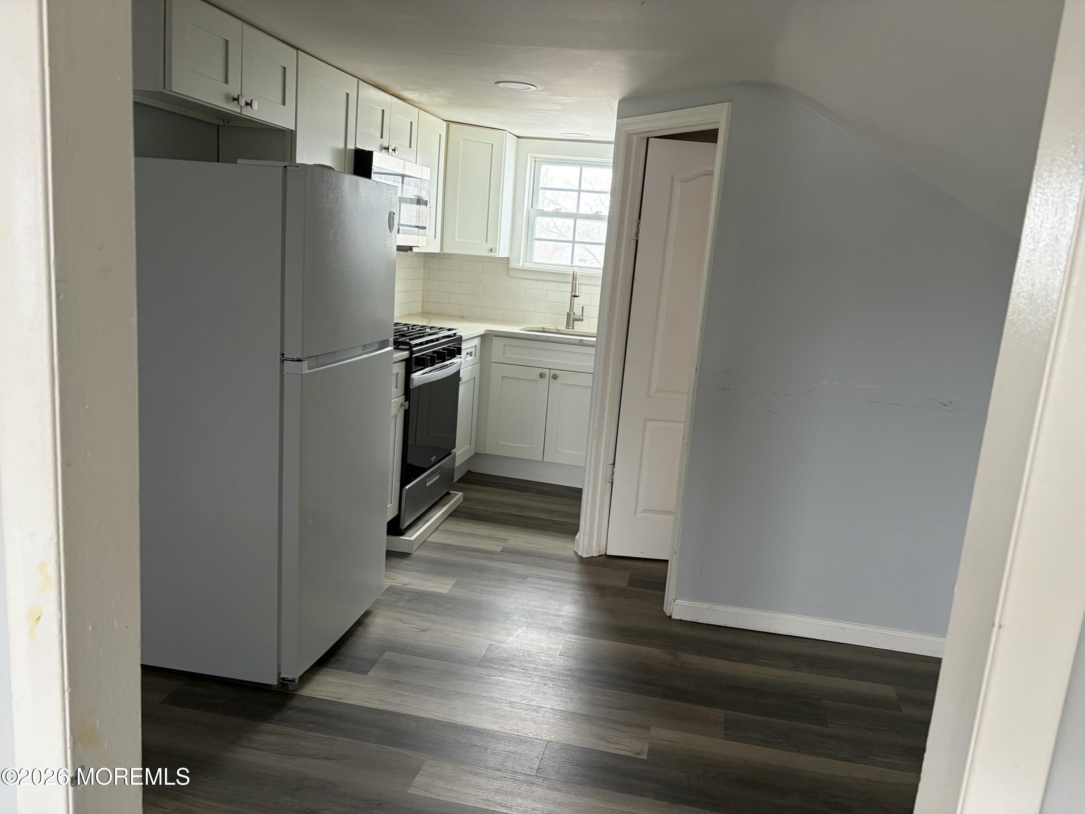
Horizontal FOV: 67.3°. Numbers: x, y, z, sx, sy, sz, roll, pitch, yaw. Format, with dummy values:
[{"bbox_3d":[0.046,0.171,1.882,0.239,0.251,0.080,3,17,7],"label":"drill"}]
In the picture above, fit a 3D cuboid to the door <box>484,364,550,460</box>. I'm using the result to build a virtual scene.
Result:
[{"bbox_3d":[-0.152,0.031,5.038,0.367,0.577,0.023,7,12,11],"label":"door"}]

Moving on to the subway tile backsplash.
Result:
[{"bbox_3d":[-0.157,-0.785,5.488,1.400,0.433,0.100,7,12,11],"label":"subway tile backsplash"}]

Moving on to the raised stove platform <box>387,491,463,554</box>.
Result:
[{"bbox_3d":[-0.598,0.578,4.216,0.150,0.063,0.795,7,12,11],"label":"raised stove platform"}]

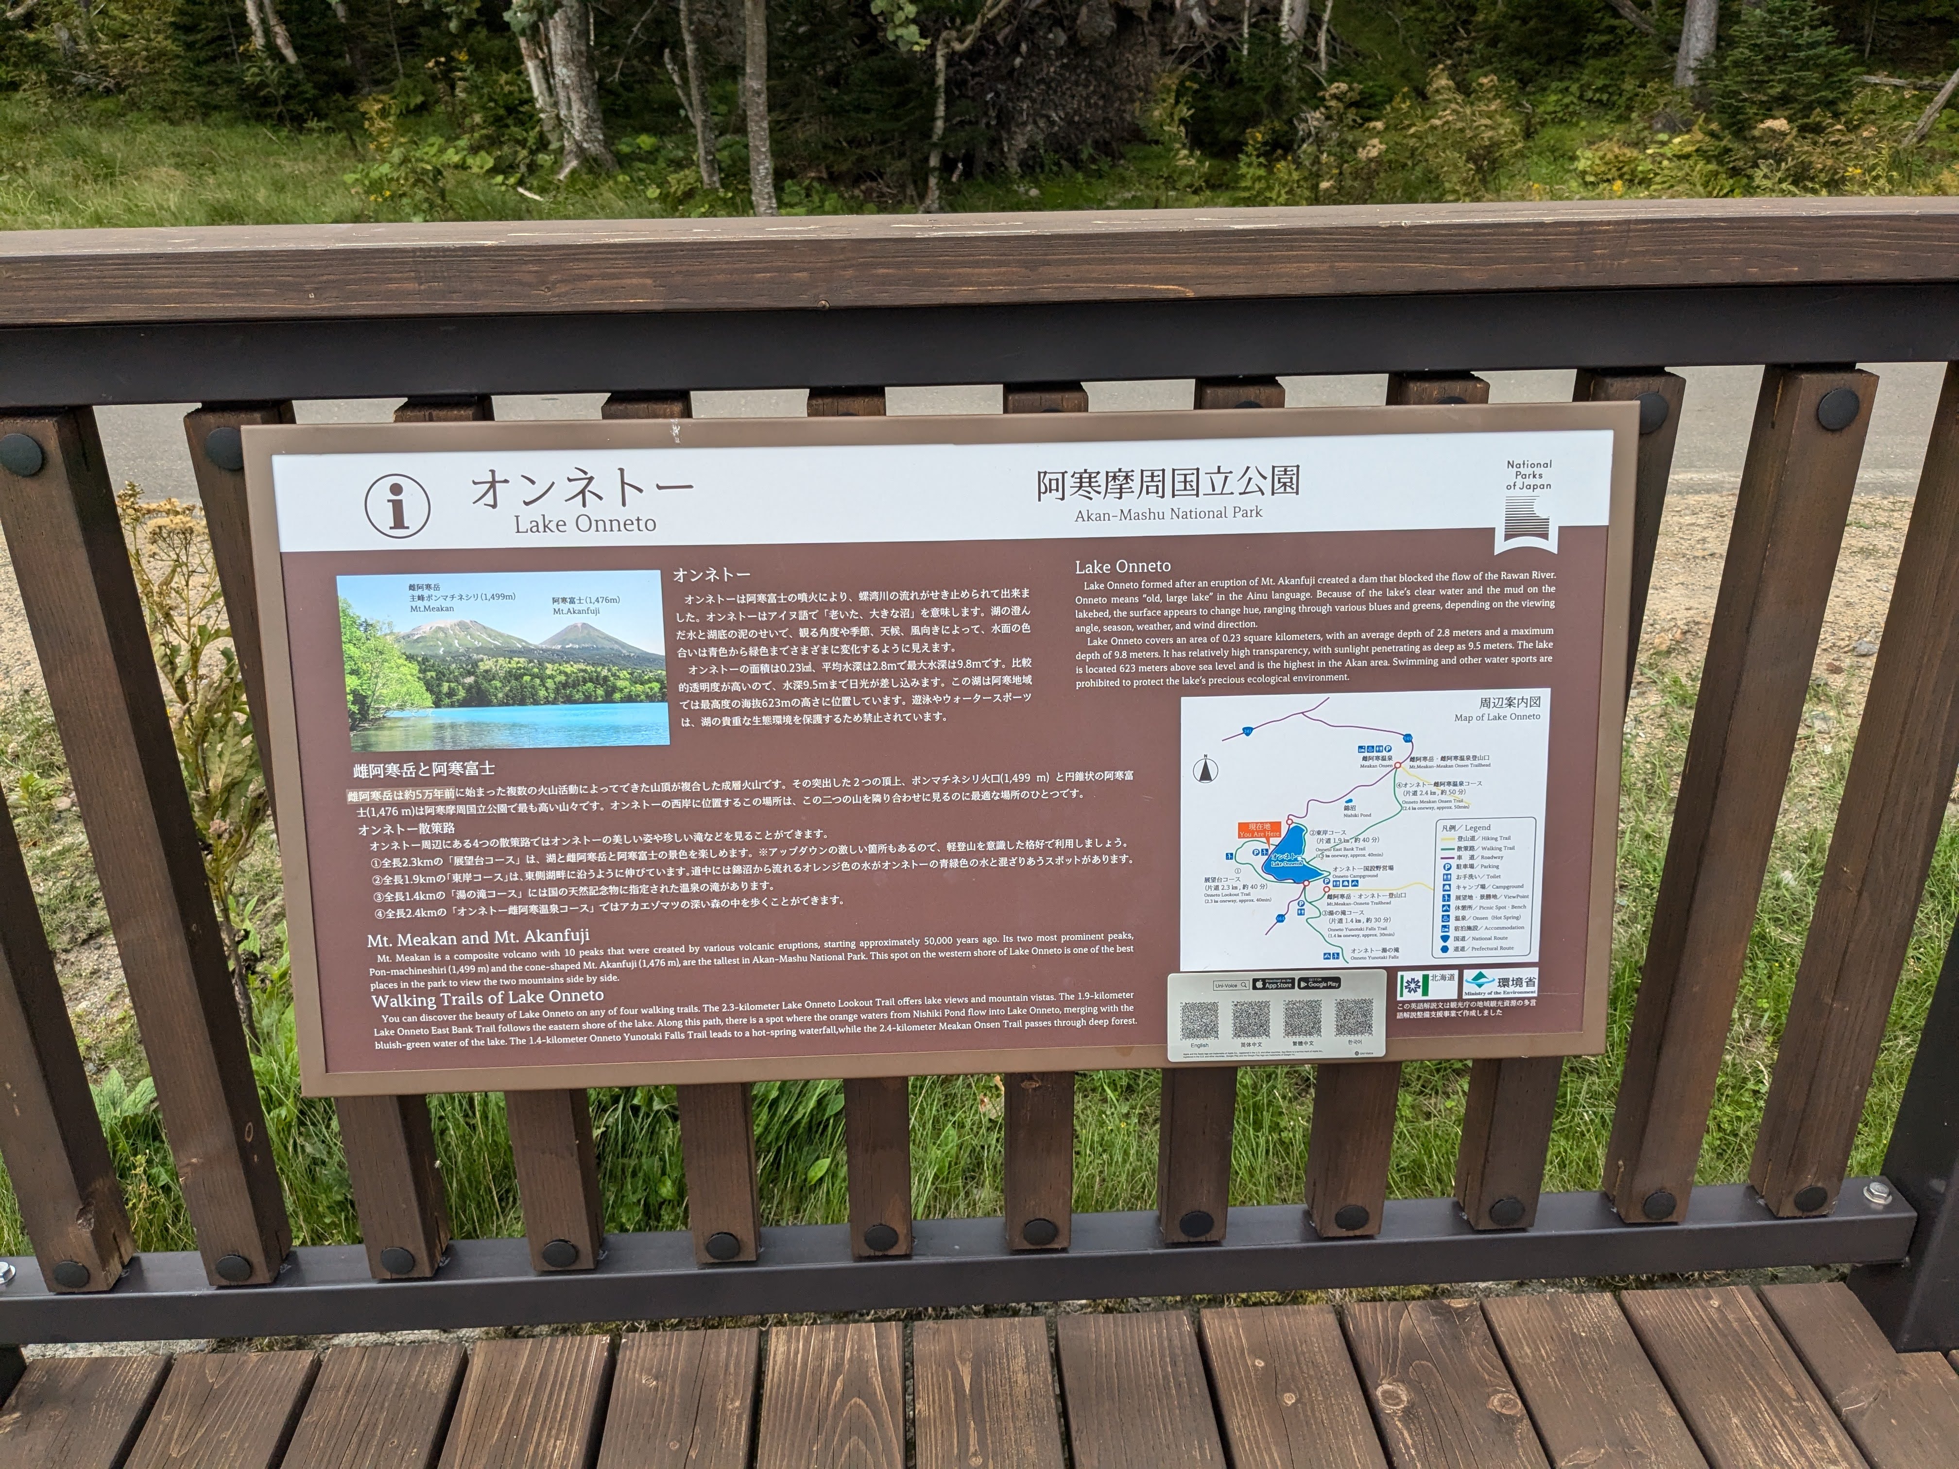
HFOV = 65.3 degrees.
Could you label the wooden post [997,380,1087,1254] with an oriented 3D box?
[{"bbox_3d":[0.054,0.109,1.323,0.059,0.818,0.058,-2,24,-2],"label":"wooden post"}]

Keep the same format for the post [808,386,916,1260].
[{"bbox_3d":[-0.096,0.113,1.317,0.059,0.818,0.058,-2,24,-2],"label":"post"}]

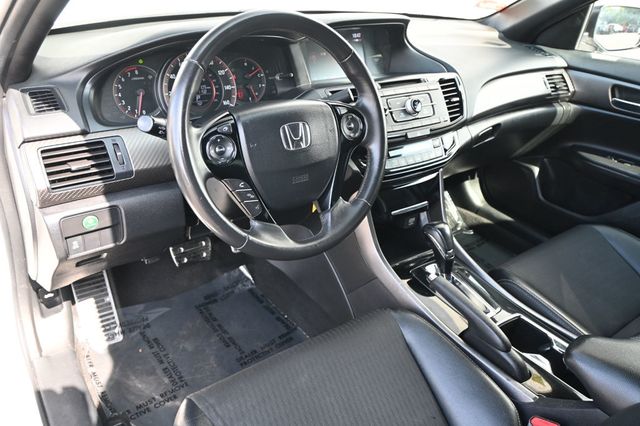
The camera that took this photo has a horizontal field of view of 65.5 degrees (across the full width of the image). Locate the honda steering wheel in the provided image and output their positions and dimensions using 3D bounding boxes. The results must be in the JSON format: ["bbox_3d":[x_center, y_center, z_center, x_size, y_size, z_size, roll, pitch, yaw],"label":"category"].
[{"bbox_3d":[-0.059,-0.117,0.792,0.379,0.379,0.100,-16,10,-32],"label":"honda steering wheel"}]

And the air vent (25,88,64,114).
[{"bbox_3d":[-0.426,-0.170,0.768,0.050,0.045,0.020,-16,-12,-32],"label":"air vent"}]

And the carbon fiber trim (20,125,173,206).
[{"bbox_3d":[-0.327,-0.077,0.776,0.225,0.105,0.045,-16,1,-32],"label":"carbon fiber trim"}]

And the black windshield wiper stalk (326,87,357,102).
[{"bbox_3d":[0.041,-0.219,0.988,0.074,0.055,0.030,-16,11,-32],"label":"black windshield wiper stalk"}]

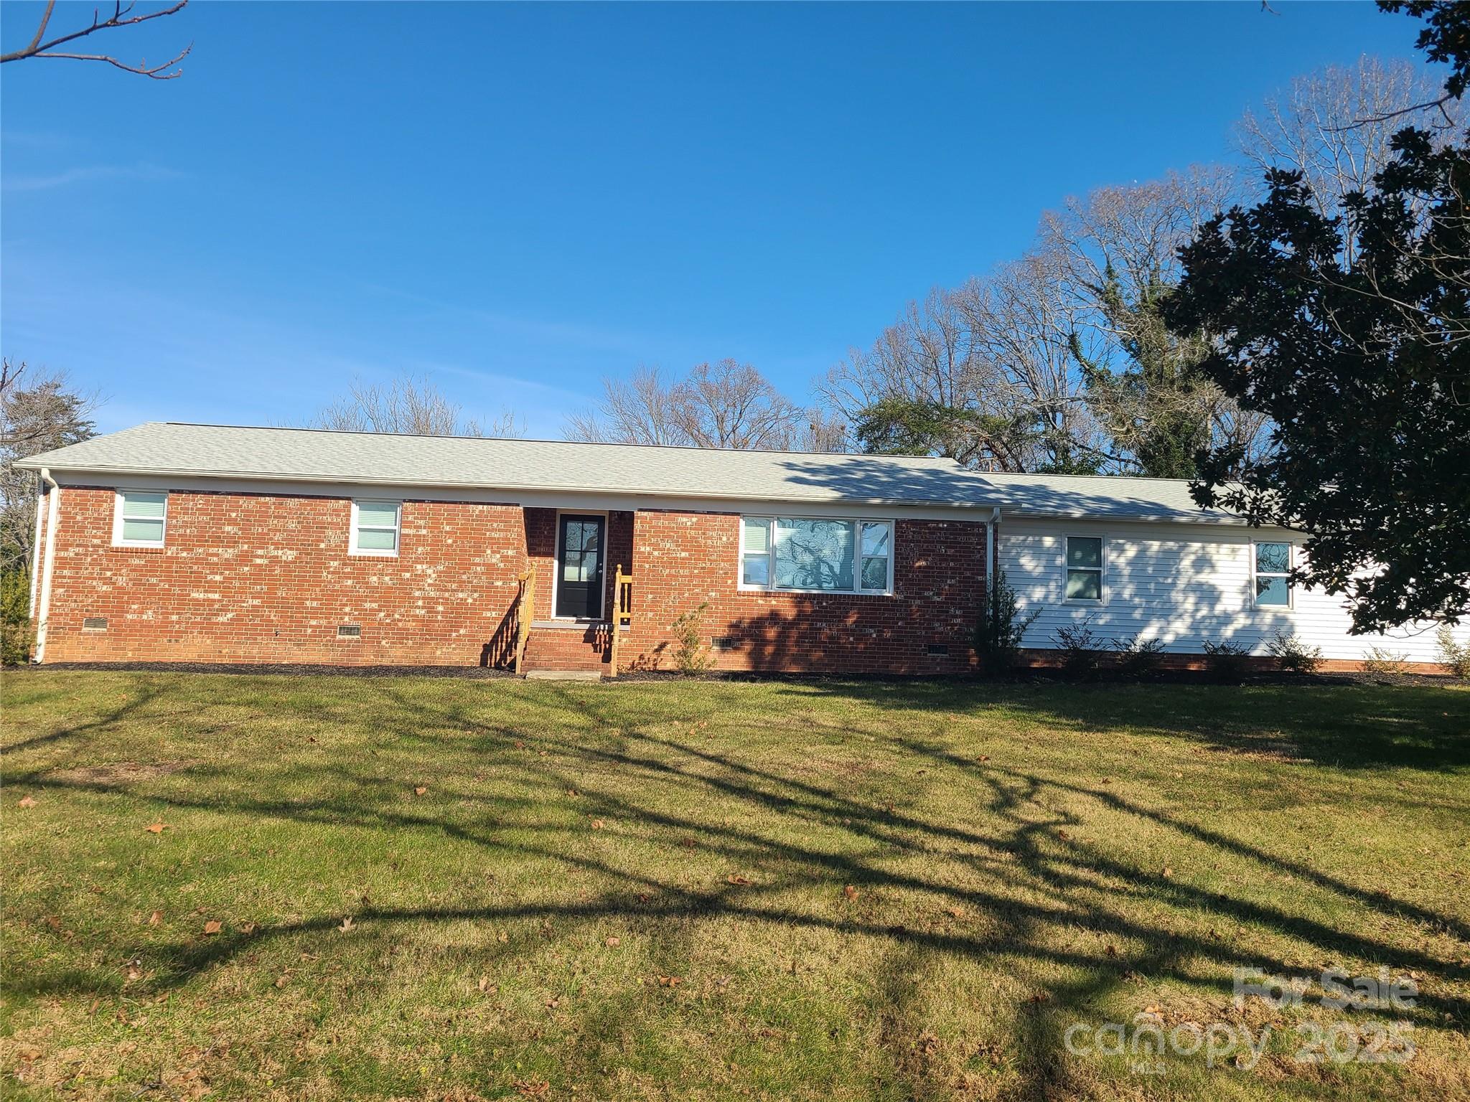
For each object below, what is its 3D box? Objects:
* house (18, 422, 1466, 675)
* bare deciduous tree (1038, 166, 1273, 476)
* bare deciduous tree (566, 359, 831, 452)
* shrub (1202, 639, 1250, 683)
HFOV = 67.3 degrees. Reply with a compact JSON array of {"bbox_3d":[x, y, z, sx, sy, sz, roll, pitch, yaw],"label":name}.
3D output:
[{"bbox_3d":[1.031,0.299,25.301,28.465,5.251,9.794,2,-5,-4],"label":"house"},{"bbox_3d":[17.159,-5.546,44.946,9.934,21.056,9.437,2,-5,-4],"label":"bare deciduous tree"},{"bbox_3d":[-1.785,-1.970,52.391,12.743,14.496,12.106,2,-5,-4],"label":"bare deciduous tree"},{"bbox_3d":[9.306,2.067,20.926,0.944,0.802,0.897,2,-5,-4],"label":"shrub"}]

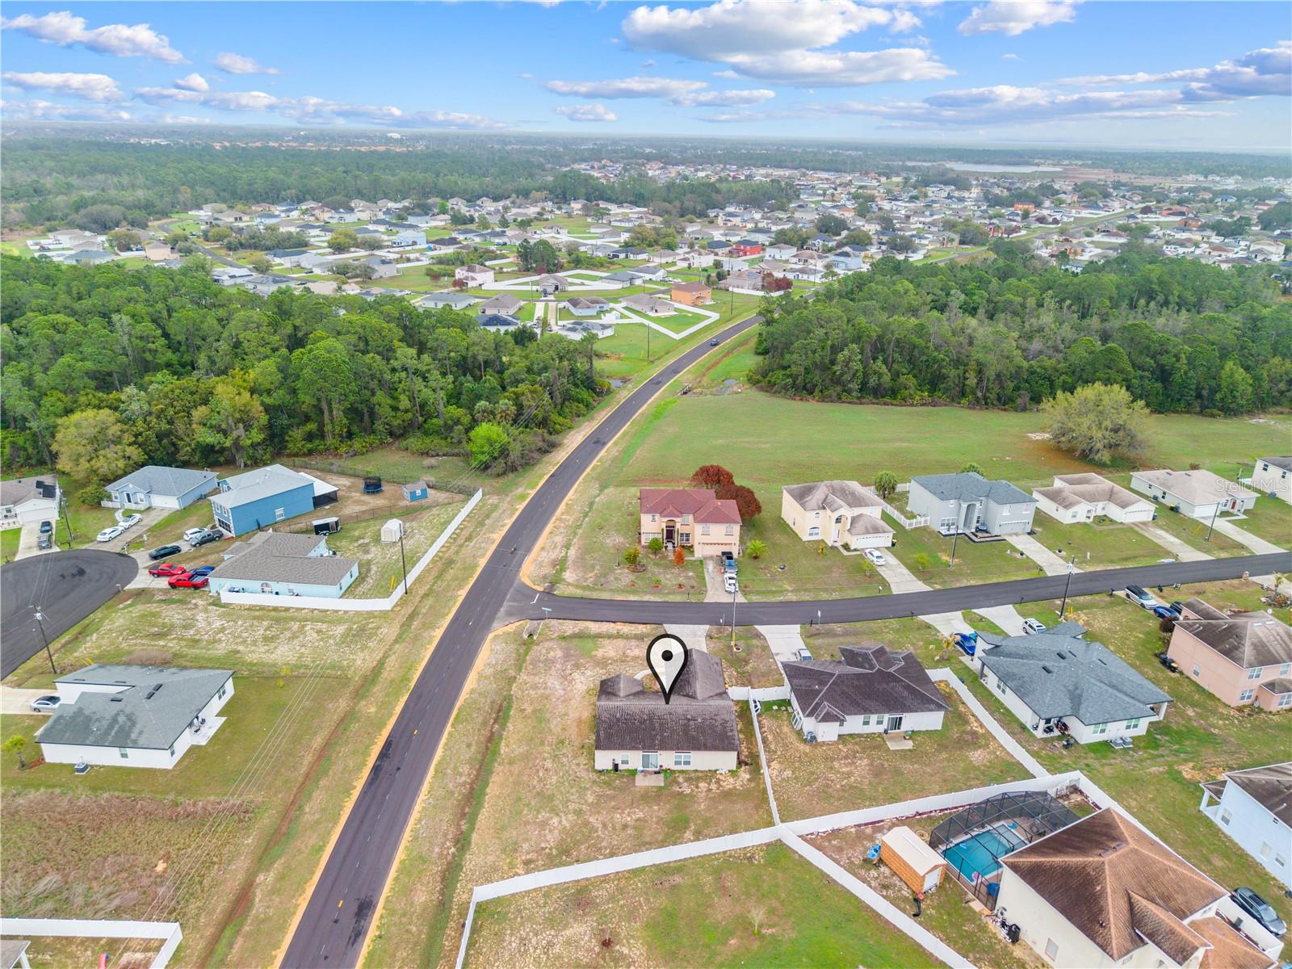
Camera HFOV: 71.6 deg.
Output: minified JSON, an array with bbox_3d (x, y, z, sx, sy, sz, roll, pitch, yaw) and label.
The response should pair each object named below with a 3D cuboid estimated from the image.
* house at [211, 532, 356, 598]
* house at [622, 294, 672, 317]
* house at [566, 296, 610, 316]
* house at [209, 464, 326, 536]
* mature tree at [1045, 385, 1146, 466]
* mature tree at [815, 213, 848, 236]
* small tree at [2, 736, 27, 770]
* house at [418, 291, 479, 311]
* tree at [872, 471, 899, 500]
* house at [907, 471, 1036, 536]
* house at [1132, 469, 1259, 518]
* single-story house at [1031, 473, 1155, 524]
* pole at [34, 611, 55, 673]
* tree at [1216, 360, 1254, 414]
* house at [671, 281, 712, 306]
[{"bbox_3d":[-55.654,11.680,140.600,21.900,4.700,16.200,3,22,4],"label":"house"},{"bbox_3d":[1.102,-70.616,346.387,12.800,4.700,19.000,-9,24,-24],"label":"house"},{"bbox_3d":[-21.503,-70.411,349.984,16.100,5.000,18.500,-5,22,-16],"label":"house"},{"bbox_3d":[-68.818,1.243,162.881,13.500,7.200,20.900,18,27,35],"label":"house"},{"bbox_3d":[98.478,-14.029,194.552,22.000,15.000,21.500,1,22,0],"label":"mature tree"},{"bbox_3d":[129.007,-178.293,618.716,23.000,14.500,21.000,1,22,0],"label":"mature tree"},{"bbox_3d":[-66.594,28.382,94.867,2.500,3.900,2.500,1,22,0],"label":"small tree"},{"bbox_3d":[-76.295,-71.676,345.816,16.270,5.000,13.600,7,22,15],"label":"house"},{"bbox_3d":[45.355,0.266,169.071,4.300,5.400,4.300,1,21,0],"label":"tree"},{"bbox_3d":[58.516,2.612,161.157,16.500,7.300,14.400,-4,22,-12],"label":"house"},{"bbox_3d":[105.988,0.573,172.226,16.200,4.600,16.200,-4,22,-12],"label":"house"},{"bbox_3d":[82.199,1.847,168.013,17.400,4.500,17.300,-4,22,-12],"label":"single-story house"},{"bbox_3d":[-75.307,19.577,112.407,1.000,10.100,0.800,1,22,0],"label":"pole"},{"bbox_3d":[148.458,-24.292,224.692,8.900,13.600,8.900,1,22,0],"label":"tree"},{"bbox_3d":[18.562,-77.369,361.646,10.780,7.700,13.030,20,28,40],"label":"house"}]

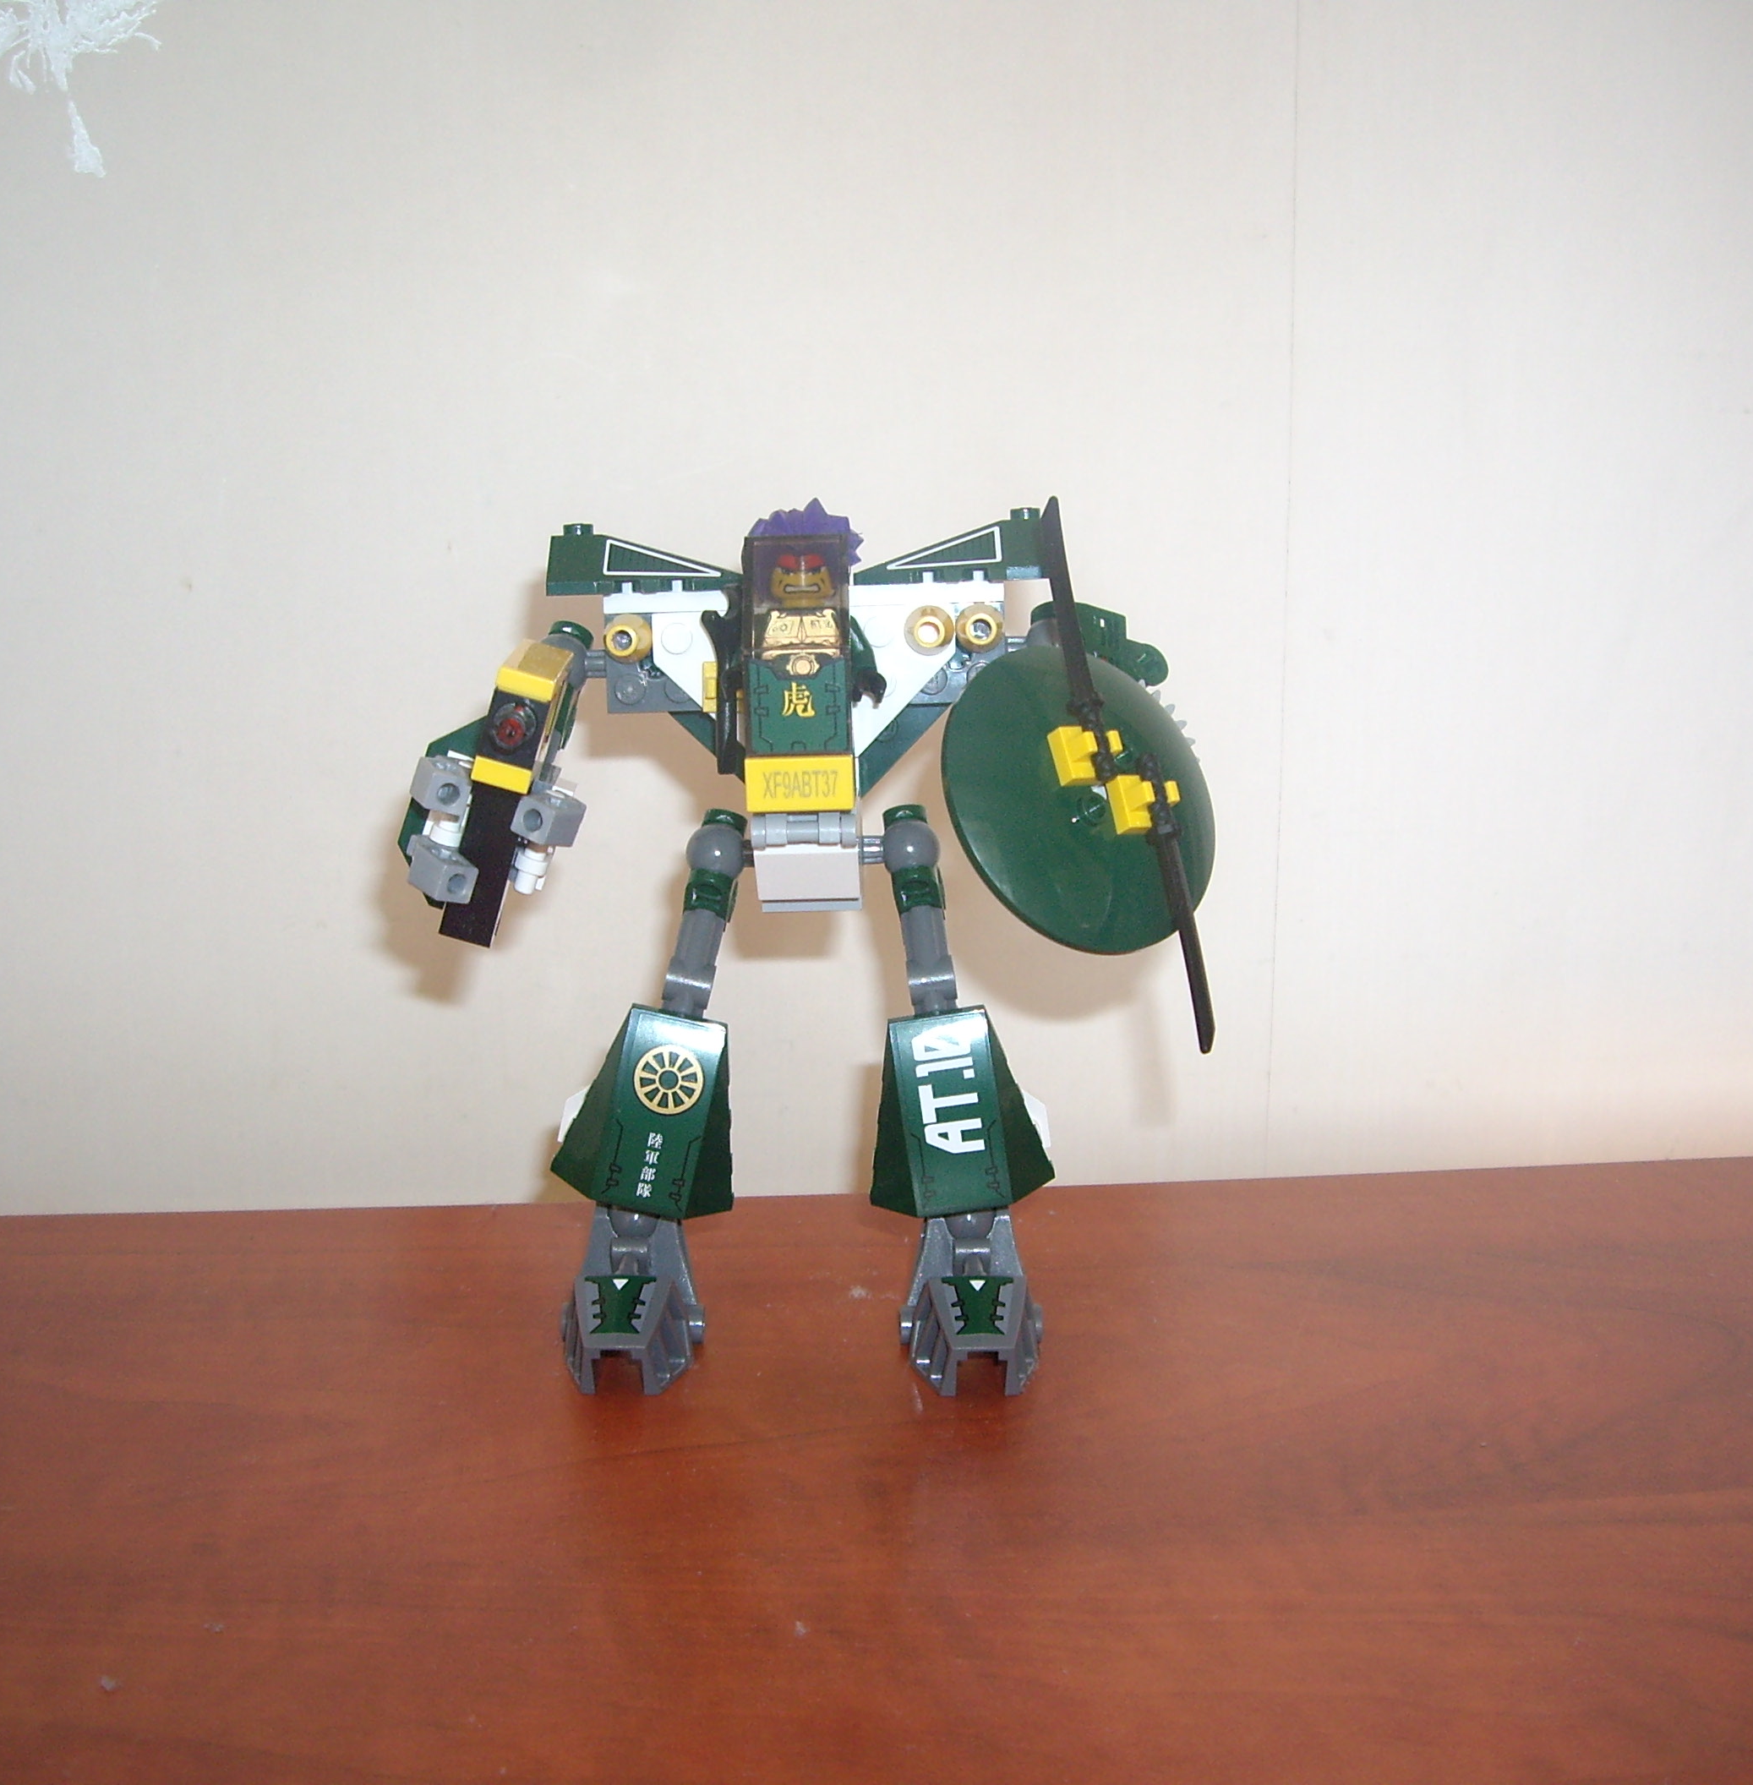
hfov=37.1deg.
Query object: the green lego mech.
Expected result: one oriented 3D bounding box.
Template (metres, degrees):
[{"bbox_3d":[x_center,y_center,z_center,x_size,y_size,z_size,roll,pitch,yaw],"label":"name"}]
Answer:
[{"bbox_3d":[-0.010,0.008,0.407,0.121,0.138,0.086,-1,15,-1],"label":"green lego mech"}]

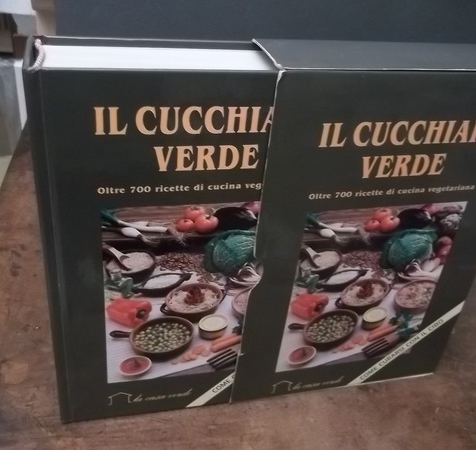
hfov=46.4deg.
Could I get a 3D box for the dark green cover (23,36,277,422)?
[{"bbox_3d":[-0.029,0.016,0.348,0.170,0.246,0.046,-4,35,-15],"label":"dark green cover"}]

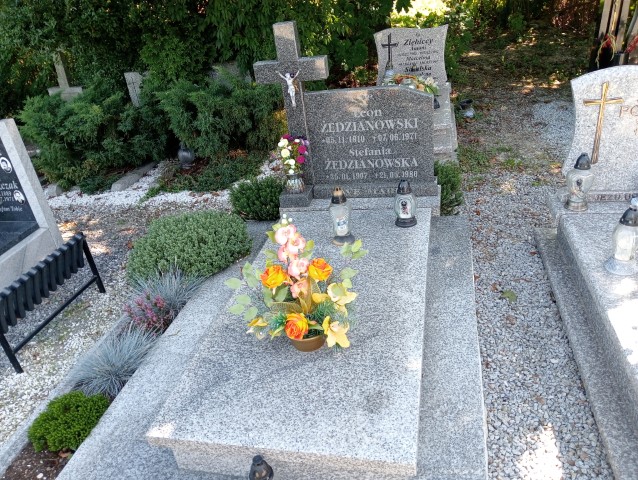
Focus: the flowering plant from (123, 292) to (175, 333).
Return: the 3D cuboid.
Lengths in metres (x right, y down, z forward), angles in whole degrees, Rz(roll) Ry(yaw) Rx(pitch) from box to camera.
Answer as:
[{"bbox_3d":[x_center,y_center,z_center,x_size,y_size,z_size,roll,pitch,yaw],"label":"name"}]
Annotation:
[{"bbox_3d":[-0.777,0.306,2.298,0.235,0.150,0.200,0,28,15],"label":"flowering plant"}]

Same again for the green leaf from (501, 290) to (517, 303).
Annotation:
[{"bbox_3d":[0.923,0.275,2.516,0.075,0.020,0.085,0,27,14],"label":"green leaf"}]

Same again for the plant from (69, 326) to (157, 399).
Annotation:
[{"bbox_3d":[-0.909,0.508,2.238,0.310,0.190,0.330,0,27,14],"label":"plant"}]

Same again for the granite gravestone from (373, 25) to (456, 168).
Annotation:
[{"bbox_3d":[0.900,-1.406,4.900,0.830,1.000,1.400,0,27,14],"label":"granite gravestone"}]

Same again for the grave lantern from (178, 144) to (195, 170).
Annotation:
[{"bbox_3d":[-1.087,-0.691,4.261,0.115,0.225,0.115,0,28,15],"label":"grave lantern"}]

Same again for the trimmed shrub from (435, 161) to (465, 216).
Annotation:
[{"bbox_3d":[0.690,-0.283,2.822,0.210,0.300,0.210,0,28,15],"label":"trimmed shrub"}]

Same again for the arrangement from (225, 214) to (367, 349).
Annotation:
[{"bbox_3d":[-0.074,0.163,1.772,0.470,0.440,0.340,0,28,15],"label":"arrangement"}]

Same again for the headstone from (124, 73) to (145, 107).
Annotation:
[{"bbox_3d":[-2.372,-1.876,6.767,0.300,0.620,0.120,0,27,14],"label":"headstone"}]

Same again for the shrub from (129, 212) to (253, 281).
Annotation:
[{"bbox_3d":[-0.716,-0.013,2.775,0.670,0.240,0.520,0,28,15],"label":"shrub"}]

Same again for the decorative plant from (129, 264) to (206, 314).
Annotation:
[{"bbox_3d":[-0.733,0.195,2.424,0.370,0.200,0.320,0,28,15],"label":"decorative plant"}]

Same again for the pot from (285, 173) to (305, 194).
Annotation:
[{"bbox_3d":[-0.137,-0.309,2.780,0.092,0.105,0.092,0,28,15],"label":"pot"}]

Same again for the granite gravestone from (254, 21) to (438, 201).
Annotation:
[{"bbox_3d":[0.152,-0.669,2.773,0.952,0.966,0.237,0,30,14],"label":"granite gravestone"}]

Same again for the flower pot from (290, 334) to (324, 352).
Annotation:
[{"bbox_3d":[-0.034,0.365,1.932,0.125,0.062,0.125,-6,26,3],"label":"flower pot"}]

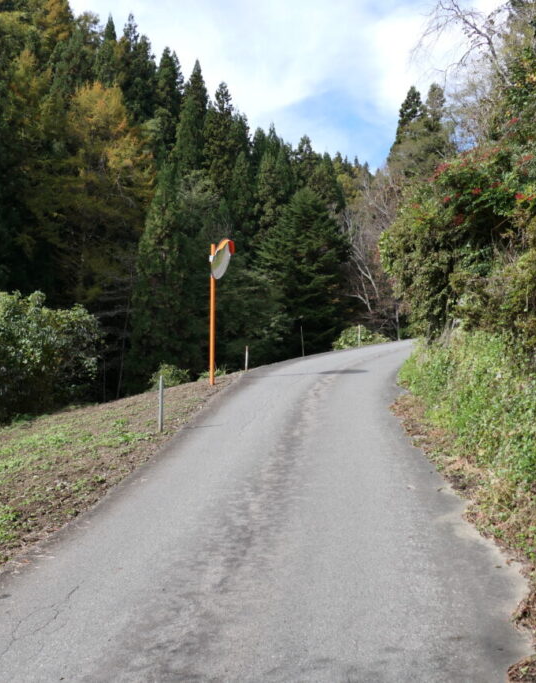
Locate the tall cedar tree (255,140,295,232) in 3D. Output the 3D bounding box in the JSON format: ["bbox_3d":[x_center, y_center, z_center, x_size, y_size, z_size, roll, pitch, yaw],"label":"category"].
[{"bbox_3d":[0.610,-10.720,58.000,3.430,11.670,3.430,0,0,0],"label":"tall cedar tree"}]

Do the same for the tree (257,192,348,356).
[{"bbox_3d":[1.650,-2.950,34.000,4.400,8.930,4.400,0,0,0],"label":"tree"}]

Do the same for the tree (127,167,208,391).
[{"bbox_3d":[-3.820,-2.180,27.000,3.110,9.230,3.110,0,0,0],"label":"tree"}]

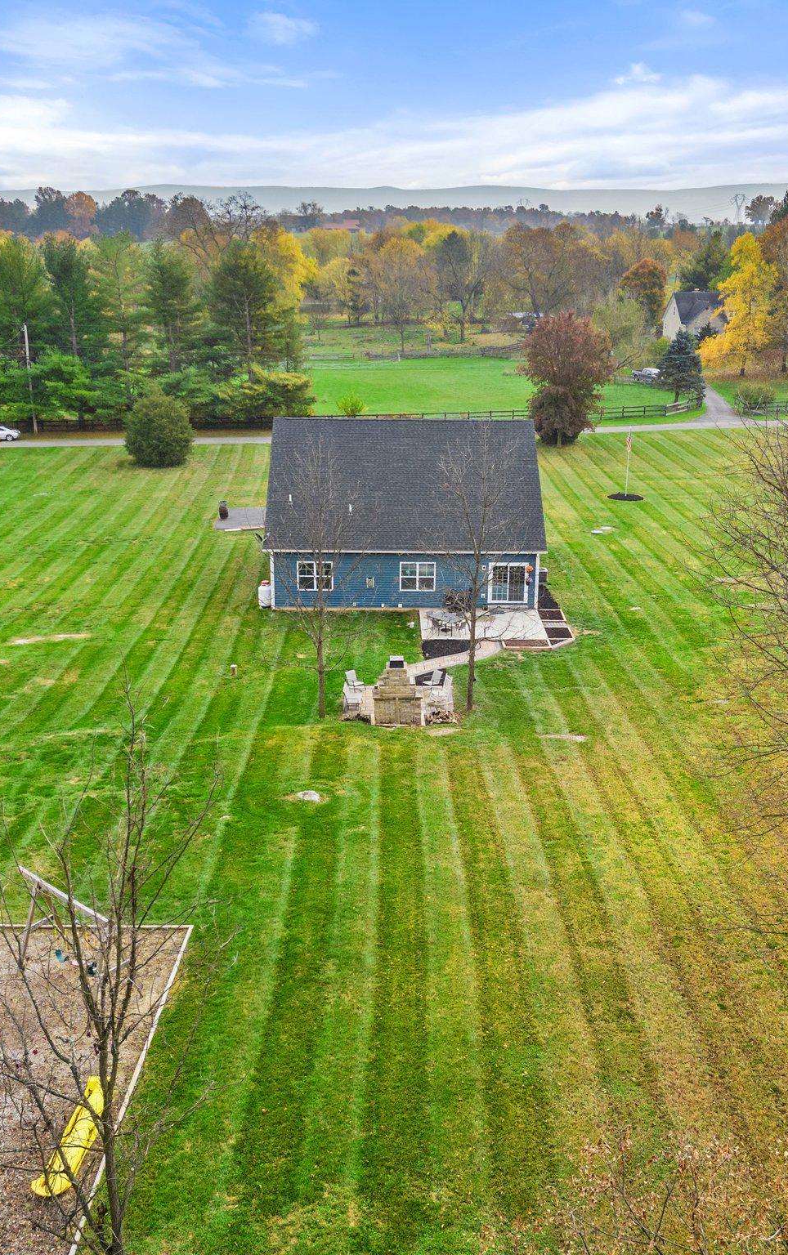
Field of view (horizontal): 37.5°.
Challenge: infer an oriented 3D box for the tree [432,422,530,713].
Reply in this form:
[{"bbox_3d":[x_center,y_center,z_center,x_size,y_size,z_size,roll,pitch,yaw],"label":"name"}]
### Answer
[{"bbox_3d":[3.484,-2.198,46.855,3.960,12.127,3.960,0,20,0],"label":"tree"}]

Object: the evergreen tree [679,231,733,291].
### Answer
[{"bbox_3d":[57.830,-64.383,215.649,9.962,17.722,9.962,0,20,0],"label":"evergreen tree"}]

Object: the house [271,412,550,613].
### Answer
[{"bbox_3d":[0.543,-7.257,63.767,13.979,8.356,15.094,0,20,0],"label":"house"}]

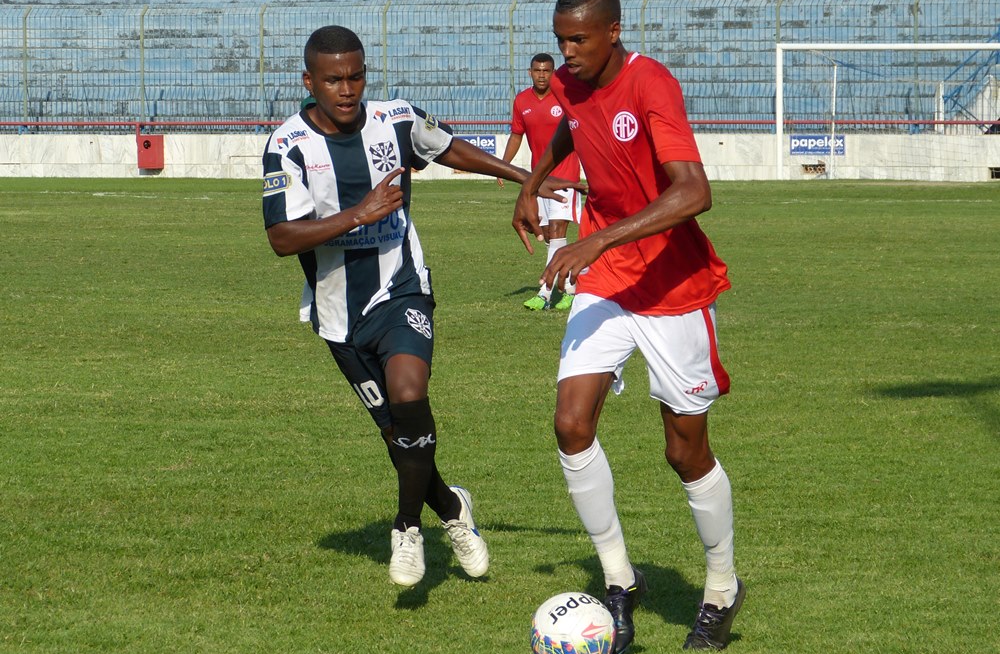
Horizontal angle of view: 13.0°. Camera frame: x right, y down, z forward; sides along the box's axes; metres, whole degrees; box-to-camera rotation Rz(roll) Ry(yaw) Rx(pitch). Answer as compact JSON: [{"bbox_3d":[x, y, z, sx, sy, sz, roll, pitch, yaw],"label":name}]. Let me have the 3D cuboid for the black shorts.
[{"bbox_3d":[-0.362,0.080,13.300,0.360,0.430,0.360,2,3,-3],"label":"black shorts"}]

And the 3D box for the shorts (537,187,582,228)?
[{"bbox_3d":[0.423,-0.899,31.200,0.340,0.400,0.260,1,3,22],"label":"shorts"}]

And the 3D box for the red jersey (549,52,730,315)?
[{"bbox_3d":[0.383,-0.391,11.970,0.450,0.690,0.320,4,20,42],"label":"red jersey"}]

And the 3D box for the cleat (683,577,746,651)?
[{"bbox_3d":[0.590,0.788,12.080,0.100,0.110,0.285,1,23,22],"label":"cleat"}]

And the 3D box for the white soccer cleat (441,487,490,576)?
[{"bbox_3d":[-0.107,0.636,13.600,0.100,0.280,0.110,-16,-40,3],"label":"white soccer cleat"}]

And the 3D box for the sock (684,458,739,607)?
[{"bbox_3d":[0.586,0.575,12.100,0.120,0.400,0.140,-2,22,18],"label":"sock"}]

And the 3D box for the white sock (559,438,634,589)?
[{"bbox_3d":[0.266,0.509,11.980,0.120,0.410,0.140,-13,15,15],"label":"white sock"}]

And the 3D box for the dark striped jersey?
[{"bbox_3d":[-0.436,-0.321,13.250,0.520,0.690,0.310,-6,11,7],"label":"dark striped jersey"}]

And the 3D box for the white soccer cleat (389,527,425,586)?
[{"bbox_3d":[-0.276,0.677,12.950,0.100,0.110,0.280,0,15,-2],"label":"white soccer cleat"}]

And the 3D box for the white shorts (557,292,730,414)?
[{"bbox_3d":[0.393,0.045,12.020,0.420,0.400,0.330,0,7,25],"label":"white shorts"}]

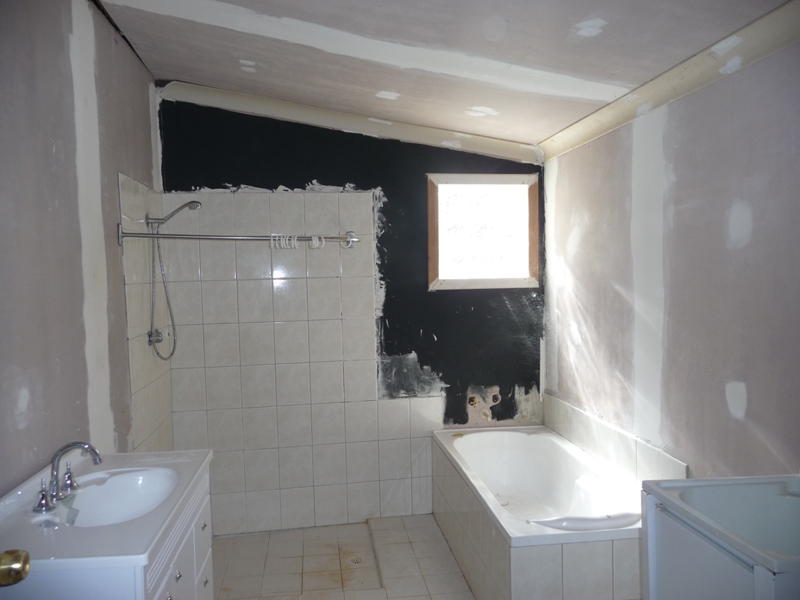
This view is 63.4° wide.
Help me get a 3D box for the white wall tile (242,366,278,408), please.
[{"bbox_3d":[-0.827,0.506,3.800,0.200,0.250,0.010,-2,3,-10],"label":"white wall tile"}]

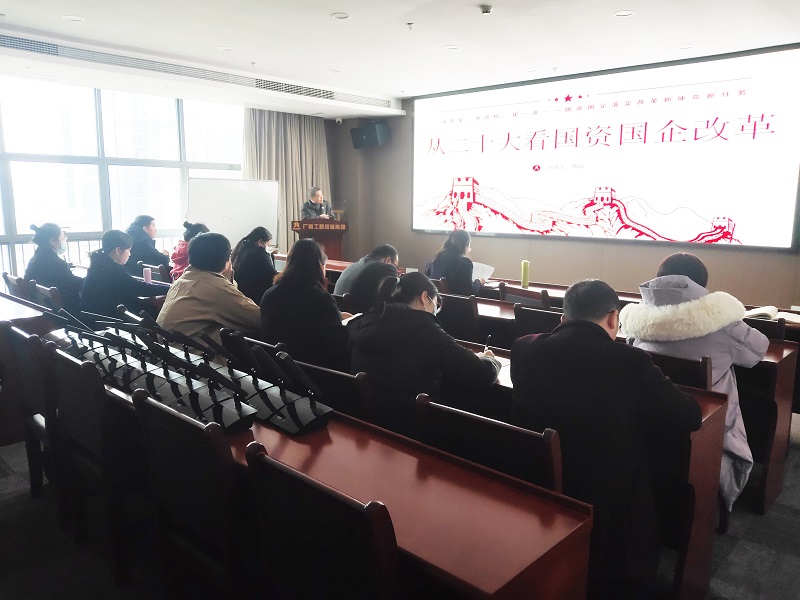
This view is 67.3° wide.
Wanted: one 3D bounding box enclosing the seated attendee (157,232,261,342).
[{"bbox_3d":[-0.950,0.269,3.551,0.640,1.280,0.800,9,13,43],"label":"seated attendee"}]

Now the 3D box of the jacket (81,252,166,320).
[{"bbox_3d":[-1.892,0.018,4.103,0.523,0.671,0.671,8,12,40],"label":"jacket"}]

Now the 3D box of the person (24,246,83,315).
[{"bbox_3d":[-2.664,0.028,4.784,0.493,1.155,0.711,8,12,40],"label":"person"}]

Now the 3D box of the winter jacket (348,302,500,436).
[{"bbox_3d":[0.079,0.313,2.537,0.580,0.660,0.600,9,13,43],"label":"winter jacket"}]

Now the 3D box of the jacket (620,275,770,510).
[{"bbox_3d":[1.366,0.409,2.849,0.640,1.260,0.800,9,13,43],"label":"jacket"}]

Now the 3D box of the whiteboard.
[{"bbox_3d":[-2.370,-1.226,8.720,0.050,1.010,1.570,7,12,37],"label":"whiteboard"}]

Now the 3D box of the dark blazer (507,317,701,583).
[{"bbox_3d":[0.721,0.433,2.162,0.570,0.780,0.520,9,13,42],"label":"dark blazer"}]

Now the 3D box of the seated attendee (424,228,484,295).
[{"bbox_3d":[0.557,-0.009,5.684,0.480,1.280,0.740,9,13,42],"label":"seated attendee"}]

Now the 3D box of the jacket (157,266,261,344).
[{"bbox_3d":[-1.160,0.148,3.756,0.570,0.700,0.500,9,13,42],"label":"jacket"}]

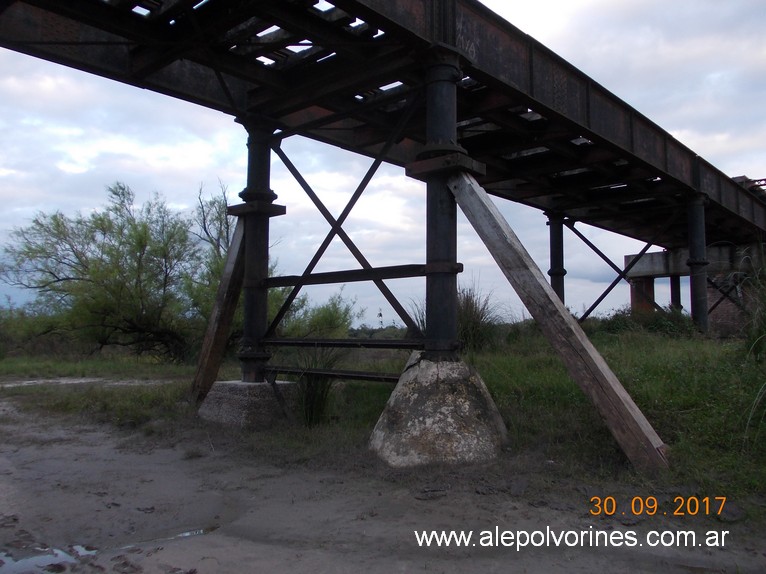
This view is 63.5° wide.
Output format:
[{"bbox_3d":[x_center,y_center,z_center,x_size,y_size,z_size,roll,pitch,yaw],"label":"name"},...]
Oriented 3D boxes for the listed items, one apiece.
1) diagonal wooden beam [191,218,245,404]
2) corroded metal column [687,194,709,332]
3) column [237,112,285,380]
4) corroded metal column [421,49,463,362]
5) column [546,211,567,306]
[{"bbox_3d":[-2.546,0.400,9.951,0.239,3.168,0.259,8,14,-43],"label":"diagonal wooden beam"},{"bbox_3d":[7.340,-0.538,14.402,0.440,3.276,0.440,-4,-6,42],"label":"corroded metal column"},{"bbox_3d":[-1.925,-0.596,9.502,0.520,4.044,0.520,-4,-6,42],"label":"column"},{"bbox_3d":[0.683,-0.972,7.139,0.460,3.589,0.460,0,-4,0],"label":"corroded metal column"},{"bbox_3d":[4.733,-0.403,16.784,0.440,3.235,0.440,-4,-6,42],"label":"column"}]

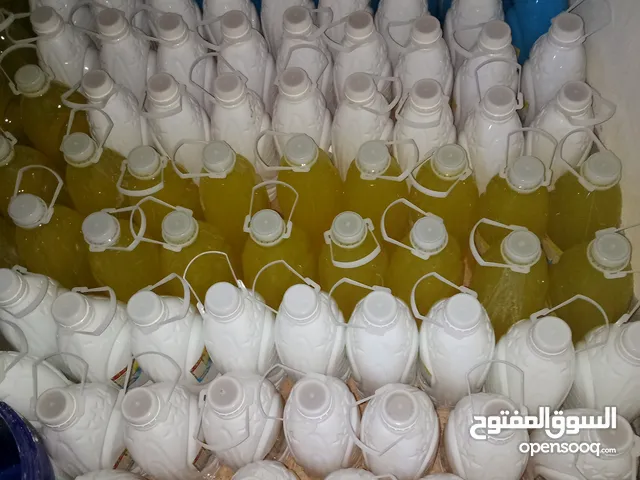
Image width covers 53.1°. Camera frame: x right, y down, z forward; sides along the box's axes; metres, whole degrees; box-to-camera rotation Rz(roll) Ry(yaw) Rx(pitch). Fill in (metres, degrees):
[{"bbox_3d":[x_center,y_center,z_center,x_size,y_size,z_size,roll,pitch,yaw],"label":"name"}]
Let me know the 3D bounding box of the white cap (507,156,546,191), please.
[{"bbox_3d":[0.252,-0.081,0.784,0.043,0.021,0.043,-2,59,4],"label":"white cap"}]

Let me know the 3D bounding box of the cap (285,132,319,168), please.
[{"bbox_3d":[-0.025,-0.116,0.832,0.042,0.020,0.042,-2,58,2],"label":"cap"}]

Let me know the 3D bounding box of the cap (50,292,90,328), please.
[{"bbox_3d":[-0.288,0.080,0.741,0.043,0.021,0.043,-2,59,4],"label":"cap"}]

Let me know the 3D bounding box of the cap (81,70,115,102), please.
[{"bbox_3d":[-0.311,-0.217,0.902,0.043,0.021,0.043,-8,59,0],"label":"cap"}]

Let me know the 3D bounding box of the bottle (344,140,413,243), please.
[{"bbox_3d":[0.077,-0.035,0.924,0.095,0.285,0.095,-8,59,0],"label":"bottle"}]

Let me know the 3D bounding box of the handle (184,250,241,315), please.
[{"bbox_3d":[-0.127,0.049,0.754,0.056,0.008,0.056,-20,84,-9],"label":"handle"}]

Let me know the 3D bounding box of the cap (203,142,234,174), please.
[{"bbox_3d":[-0.130,-0.107,0.828,0.043,0.021,0.043,-2,59,4],"label":"cap"}]

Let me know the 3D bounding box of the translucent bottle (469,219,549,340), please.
[{"bbox_3d":[0.241,0.076,0.851,0.095,0.285,0.095,-8,59,0],"label":"translucent bottle"}]

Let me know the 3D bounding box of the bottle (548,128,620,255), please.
[{"bbox_3d":[0.351,-0.016,0.892,0.095,0.285,0.095,-8,59,0],"label":"bottle"}]

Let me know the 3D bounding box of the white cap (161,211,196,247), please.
[{"bbox_3d":[-0.171,-0.015,0.782,0.043,0.021,0.043,-2,59,4],"label":"white cap"}]

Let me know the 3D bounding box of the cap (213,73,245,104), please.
[{"bbox_3d":[-0.124,-0.208,0.882,0.043,0.021,0.043,-2,59,4],"label":"cap"}]

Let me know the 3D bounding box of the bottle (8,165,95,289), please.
[{"bbox_3d":[-0.369,0.039,0.922,0.103,0.290,0.103,-4,58,-3],"label":"bottle"}]

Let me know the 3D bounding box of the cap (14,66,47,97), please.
[{"bbox_3d":[-0.405,-0.224,0.902,0.042,0.020,0.042,-2,58,2],"label":"cap"}]

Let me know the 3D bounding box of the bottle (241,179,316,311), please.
[{"bbox_3d":[-0.058,0.058,0.901,0.103,0.290,0.103,-5,58,0],"label":"bottle"}]

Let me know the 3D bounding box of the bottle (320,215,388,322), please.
[{"bbox_3d":[0.041,0.061,0.893,0.103,0.290,0.103,-5,58,0],"label":"bottle"}]

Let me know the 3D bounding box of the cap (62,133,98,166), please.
[{"bbox_3d":[-0.323,-0.119,0.861,0.042,0.020,0.042,-5,58,0],"label":"cap"}]

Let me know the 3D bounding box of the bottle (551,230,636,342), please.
[{"bbox_3d":[0.349,0.086,0.847,0.103,0.290,0.103,-8,58,3],"label":"bottle"}]

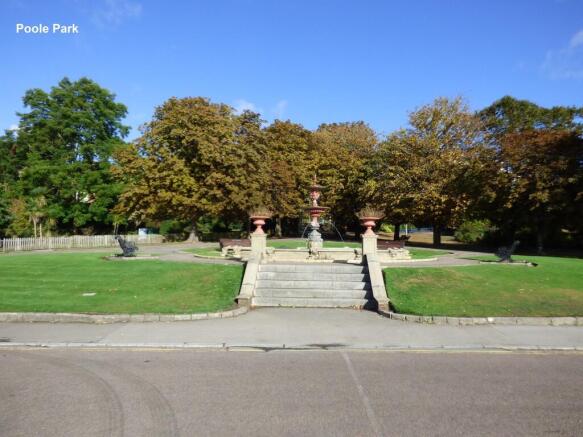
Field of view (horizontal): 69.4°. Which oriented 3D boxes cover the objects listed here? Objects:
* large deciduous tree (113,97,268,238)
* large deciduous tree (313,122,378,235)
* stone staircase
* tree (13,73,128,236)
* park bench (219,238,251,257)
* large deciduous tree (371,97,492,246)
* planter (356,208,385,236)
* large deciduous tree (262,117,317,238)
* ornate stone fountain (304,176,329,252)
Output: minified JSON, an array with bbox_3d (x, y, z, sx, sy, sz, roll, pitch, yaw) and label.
[{"bbox_3d":[-8.277,-4.056,34.500,12.700,11.800,11.500,1,-1,0],"label":"large deciduous tree"},{"bbox_3d":[5.515,-3.983,43.000,7.400,11.700,7.200,1,-1,0],"label":"large deciduous tree"},{"bbox_3d":[0.592,1.655,10.609,2.920,0.830,1.820,0,-1,3],"label":"stone staircase"},{"bbox_3d":[-20.998,-5.701,40.000,10.800,15.500,10.300,1,-1,0],"label":"tree"},{"bbox_3d":[-2.219,1.171,17.300,1.550,0.760,0.620,1,-2,-10],"label":"park bench"},{"bbox_3d":[10.808,-3.628,32.500,9.400,11.500,9.000,1,-1,0],"label":"large deciduous tree"},{"bbox_3d":[2.289,0.116,12.200,0.790,0.810,0.790,1,-1,0],"label":"planter"},{"bbox_3d":[-0.499,-3.891,42.000,7.200,11.700,7.200,1,-1,0],"label":"large deciduous tree"},{"bbox_3d":[0.956,-0.134,16.100,0.940,2.930,0.940,1,-1,0],"label":"ornate stone fountain"}]

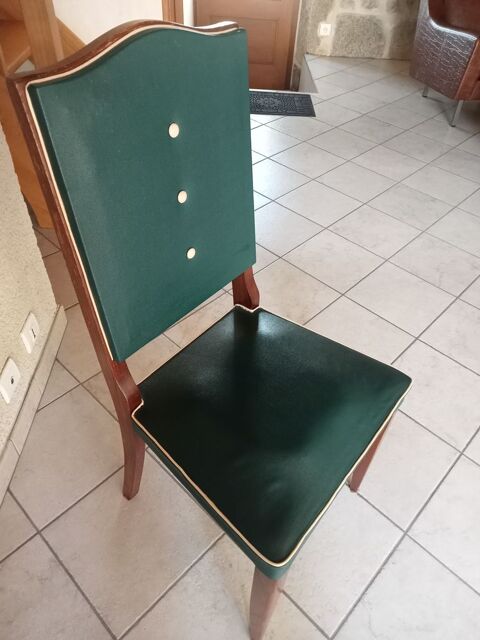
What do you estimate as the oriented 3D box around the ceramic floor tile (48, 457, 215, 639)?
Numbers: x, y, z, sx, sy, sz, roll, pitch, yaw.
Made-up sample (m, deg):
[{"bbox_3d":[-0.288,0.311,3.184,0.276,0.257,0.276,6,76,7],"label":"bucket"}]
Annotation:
[{"bbox_3d":[-0.264,0.529,1.290,0.324,0.010,0.324,35,51,28],"label":"ceramic floor tile"}]

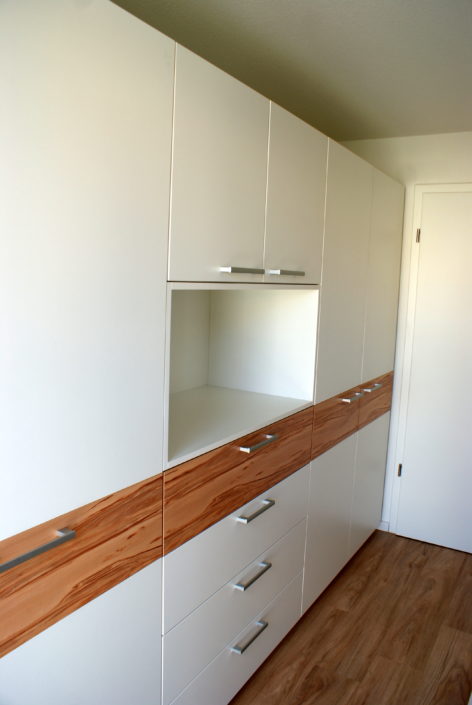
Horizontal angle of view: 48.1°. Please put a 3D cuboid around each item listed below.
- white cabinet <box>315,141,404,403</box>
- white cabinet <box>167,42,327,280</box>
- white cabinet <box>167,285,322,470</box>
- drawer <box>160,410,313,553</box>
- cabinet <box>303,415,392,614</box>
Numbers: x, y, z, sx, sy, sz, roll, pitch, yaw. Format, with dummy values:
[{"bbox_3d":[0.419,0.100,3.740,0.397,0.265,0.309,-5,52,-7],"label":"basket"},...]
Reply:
[{"bbox_3d":[0.431,-0.403,2.860,0.576,1.110,1.185,7,9,32],"label":"white cabinet"},{"bbox_3d":[-0.143,-0.557,1.916,0.576,0.590,0.985,7,9,32],"label":"white cabinet"},{"bbox_3d":[-0.163,-0.007,1.991,0.576,0.519,0.985,7,9,32],"label":"white cabinet"},{"bbox_3d":[-0.164,0.377,2.036,0.547,0.254,0.985,7,9,32],"label":"drawer"},{"bbox_3d":[0.390,0.756,3.019,0.576,0.724,1.185,7,9,32],"label":"cabinet"}]

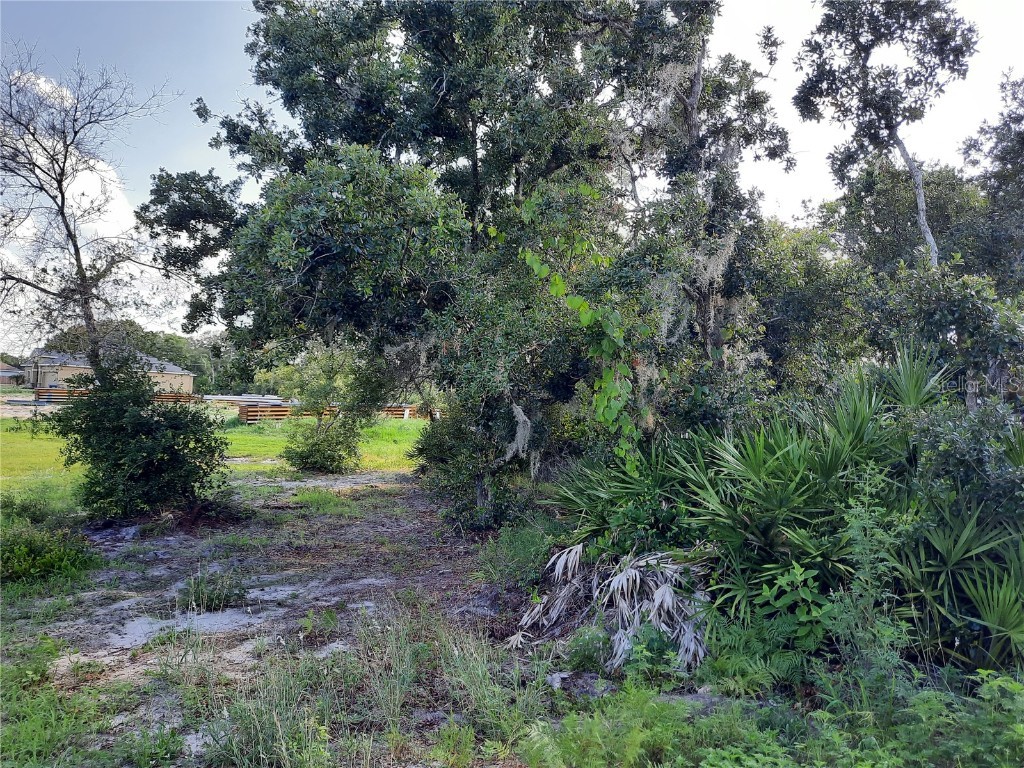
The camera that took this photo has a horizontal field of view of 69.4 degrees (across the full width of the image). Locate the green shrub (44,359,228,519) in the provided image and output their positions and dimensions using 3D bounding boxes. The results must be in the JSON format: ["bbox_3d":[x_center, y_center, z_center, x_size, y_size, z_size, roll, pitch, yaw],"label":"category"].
[{"bbox_3d":[-4.791,0.647,9.658,2.050,1.950,1.850,4,-2,-28],"label":"green shrub"}]

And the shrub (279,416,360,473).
[{"bbox_3d":[-4.153,1.256,16.249,1.650,1.200,1.500,3,-2,-14],"label":"shrub"}]

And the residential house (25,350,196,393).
[{"bbox_3d":[-56.021,-1.642,104.207,12.900,5.300,18.200,1,-2,39],"label":"residential house"}]

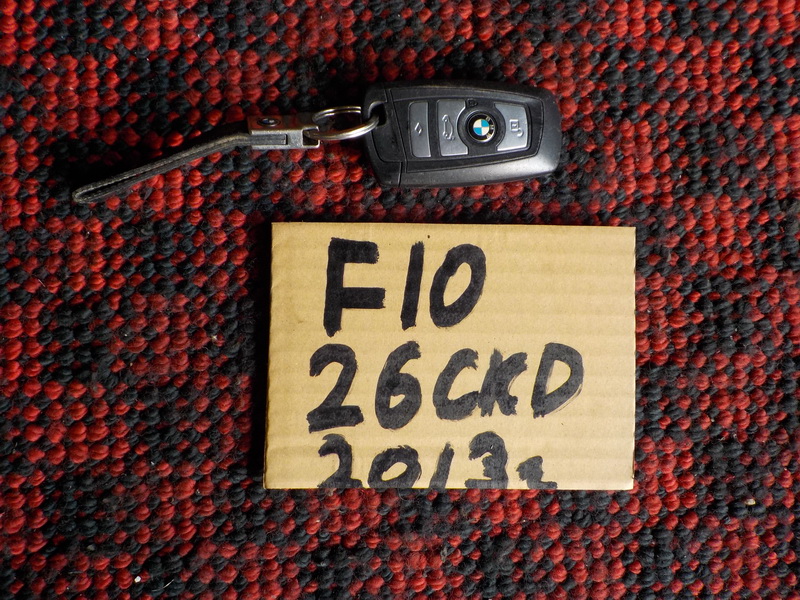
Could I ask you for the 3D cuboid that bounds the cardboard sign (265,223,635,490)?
[{"bbox_3d":[0.020,0.022,0.271,0.143,0.004,0.103,1,88,-1],"label":"cardboard sign"}]

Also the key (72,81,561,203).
[{"bbox_3d":[-0.032,-0.061,0.267,0.188,0.018,0.047,0,88,-1],"label":"key"}]

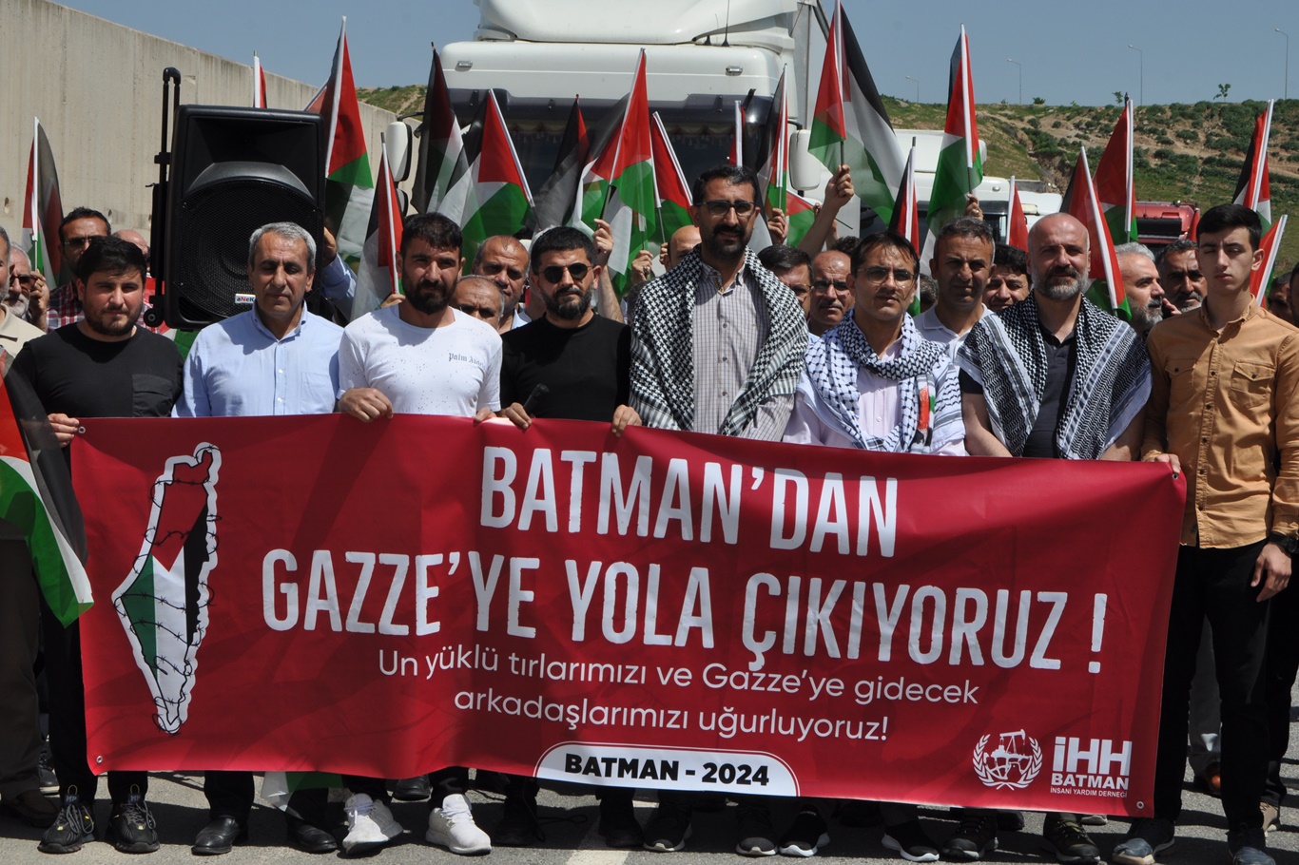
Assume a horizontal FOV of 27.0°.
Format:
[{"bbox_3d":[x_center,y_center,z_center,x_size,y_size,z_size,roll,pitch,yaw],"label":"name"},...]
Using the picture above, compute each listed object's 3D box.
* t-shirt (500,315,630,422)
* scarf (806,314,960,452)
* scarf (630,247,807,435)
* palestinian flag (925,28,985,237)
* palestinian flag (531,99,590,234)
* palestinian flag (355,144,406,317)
[{"bbox_3d":[-0.231,0.006,7.450,0.470,0.660,0.260,0,3,0],"label":"t-shirt"},{"bbox_3d":[0.638,-0.111,7.380,0.450,0.440,0.270,0,3,-6],"label":"scarf"},{"bbox_3d":[0.196,-0.223,7.570,0.503,0.593,0.330,1,1,-1],"label":"scarf"},{"bbox_3d":[0.977,-0.936,8.700,0.200,0.760,0.160,0,3,0],"label":"palestinian flag"},{"bbox_3d":[-0.305,-0.893,9.300,0.220,0.530,0.150,5,3,0],"label":"palestinian flag"},{"bbox_3d":[-0.804,-0.589,8.100,0.180,0.560,0.150,0,3,0],"label":"palestinian flag"}]

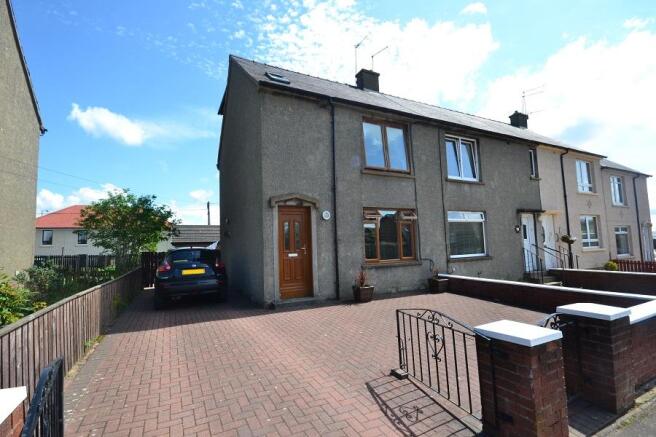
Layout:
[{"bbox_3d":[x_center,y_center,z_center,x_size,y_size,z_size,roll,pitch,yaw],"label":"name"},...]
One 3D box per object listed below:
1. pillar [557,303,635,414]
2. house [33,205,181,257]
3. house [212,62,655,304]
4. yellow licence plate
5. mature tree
[{"bbox_3d":[2.725,1.367,2.779,0.410,0.910,0.410,0,-3,-28],"label":"pillar"},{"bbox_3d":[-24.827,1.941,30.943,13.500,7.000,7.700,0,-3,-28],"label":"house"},{"bbox_3d":[7.780,-2.089,16.499,26.000,9.600,8.700,0,-3,-28],"label":"house"},{"bbox_3d":[-3.465,1.384,7.056,0.520,0.110,0.015,0,-3,-28],"label":"yellow licence plate"},{"bbox_3d":[-10.056,0.763,13.899,4.200,4.400,4.000,0,-3,-28],"label":"mature tree"}]

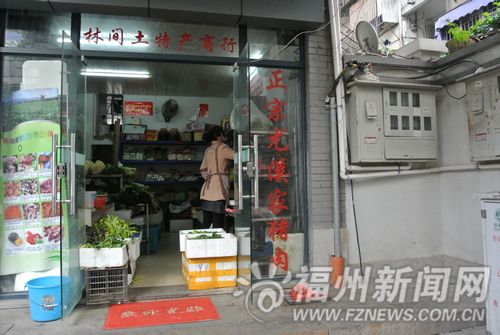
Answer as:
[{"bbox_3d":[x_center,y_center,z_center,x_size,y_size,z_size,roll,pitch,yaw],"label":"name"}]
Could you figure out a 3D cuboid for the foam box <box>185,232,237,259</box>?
[{"bbox_3d":[-0.417,0.820,3.948,0.510,0.182,0.370,0,-3,-13],"label":"foam box"}]

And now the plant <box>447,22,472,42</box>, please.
[{"bbox_3d":[2.803,-1.806,5.024,0.300,0.270,0.320,0,-3,-13],"label":"plant"}]

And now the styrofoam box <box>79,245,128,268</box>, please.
[{"bbox_3d":[-1.364,0.829,3.550,0.385,0.172,0.290,-1,-3,-6],"label":"styrofoam box"}]

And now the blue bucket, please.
[{"bbox_3d":[-1.619,1.069,3.029,0.340,0.290,0.340,0,-3,-13],"label":"blue bucket"}]

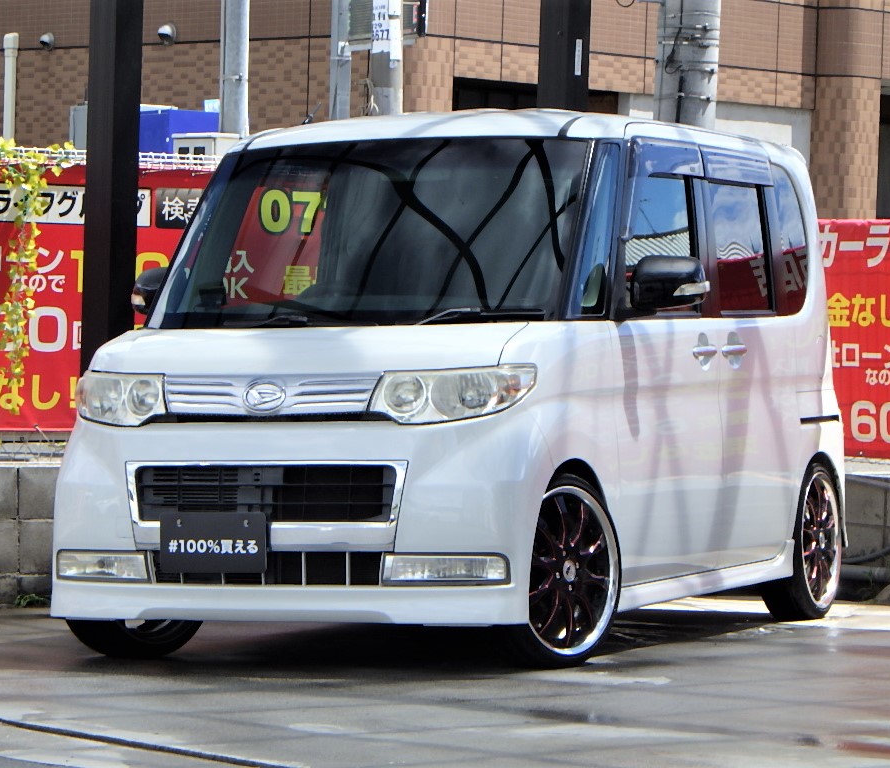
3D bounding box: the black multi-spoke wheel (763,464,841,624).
[{"bbox_3d":[1.233,0.548,11.873,0.175,0.535,0.535,-1,-1,23],"label":"black multi-spoke wheel"}]

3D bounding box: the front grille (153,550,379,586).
[{"bbox_3d":[-0.488,0.508,9.331,0.710,0.105,0.090,-1,-1,23],"label":"front grille"}]

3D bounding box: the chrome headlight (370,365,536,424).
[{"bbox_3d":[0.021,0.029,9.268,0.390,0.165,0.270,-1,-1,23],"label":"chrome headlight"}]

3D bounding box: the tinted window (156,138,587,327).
[{"bbox_3d":[-0.218,-0.442,10.007,1.320,0.660,0.130,-1,-35,23],"label":"tinted window"}]

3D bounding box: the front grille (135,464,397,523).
[{"bbox_3d":[-0.490,0.306,9.334,0.800,0.160,0.090,-1,-1,23],"label":"front grille"}]

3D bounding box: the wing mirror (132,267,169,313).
[{"bbox_3d":[-0.882,-0.273,10.576,0.230,0.175,0.130,-1,-1,23],"label":"wing mirror"}]

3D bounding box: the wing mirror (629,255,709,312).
[{"bbox_3d":[0.658,-0.294,9.932,0.230,0.175,0.130,-1,-1,23],"label":"wing mirror"}]

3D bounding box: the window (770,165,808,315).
[{"bbox_3d":[1.157,-0.488,11.562,0.060,0.530,0.370,-7,-3,22],"label":"window"}]

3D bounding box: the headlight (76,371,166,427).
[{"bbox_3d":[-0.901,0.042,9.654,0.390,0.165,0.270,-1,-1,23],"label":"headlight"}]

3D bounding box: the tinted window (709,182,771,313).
[{"bbox_3d":[0.970,-0.454,11.098,0.050,0.470,0.620,-7,-3,22],"label":"tinted window"}]

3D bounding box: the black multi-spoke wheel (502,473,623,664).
[{"bbox_3d":[0.281,0.528,9.594,0.175,0.535,0.535,-1,-1,37],"label":"black multi-spoke wheel"}]

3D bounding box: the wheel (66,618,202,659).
[{"bbox_3d":[-0.868,0.543,10.054,0.175,0.535,0.535,-1,-1,37],"label":"wheel"}]

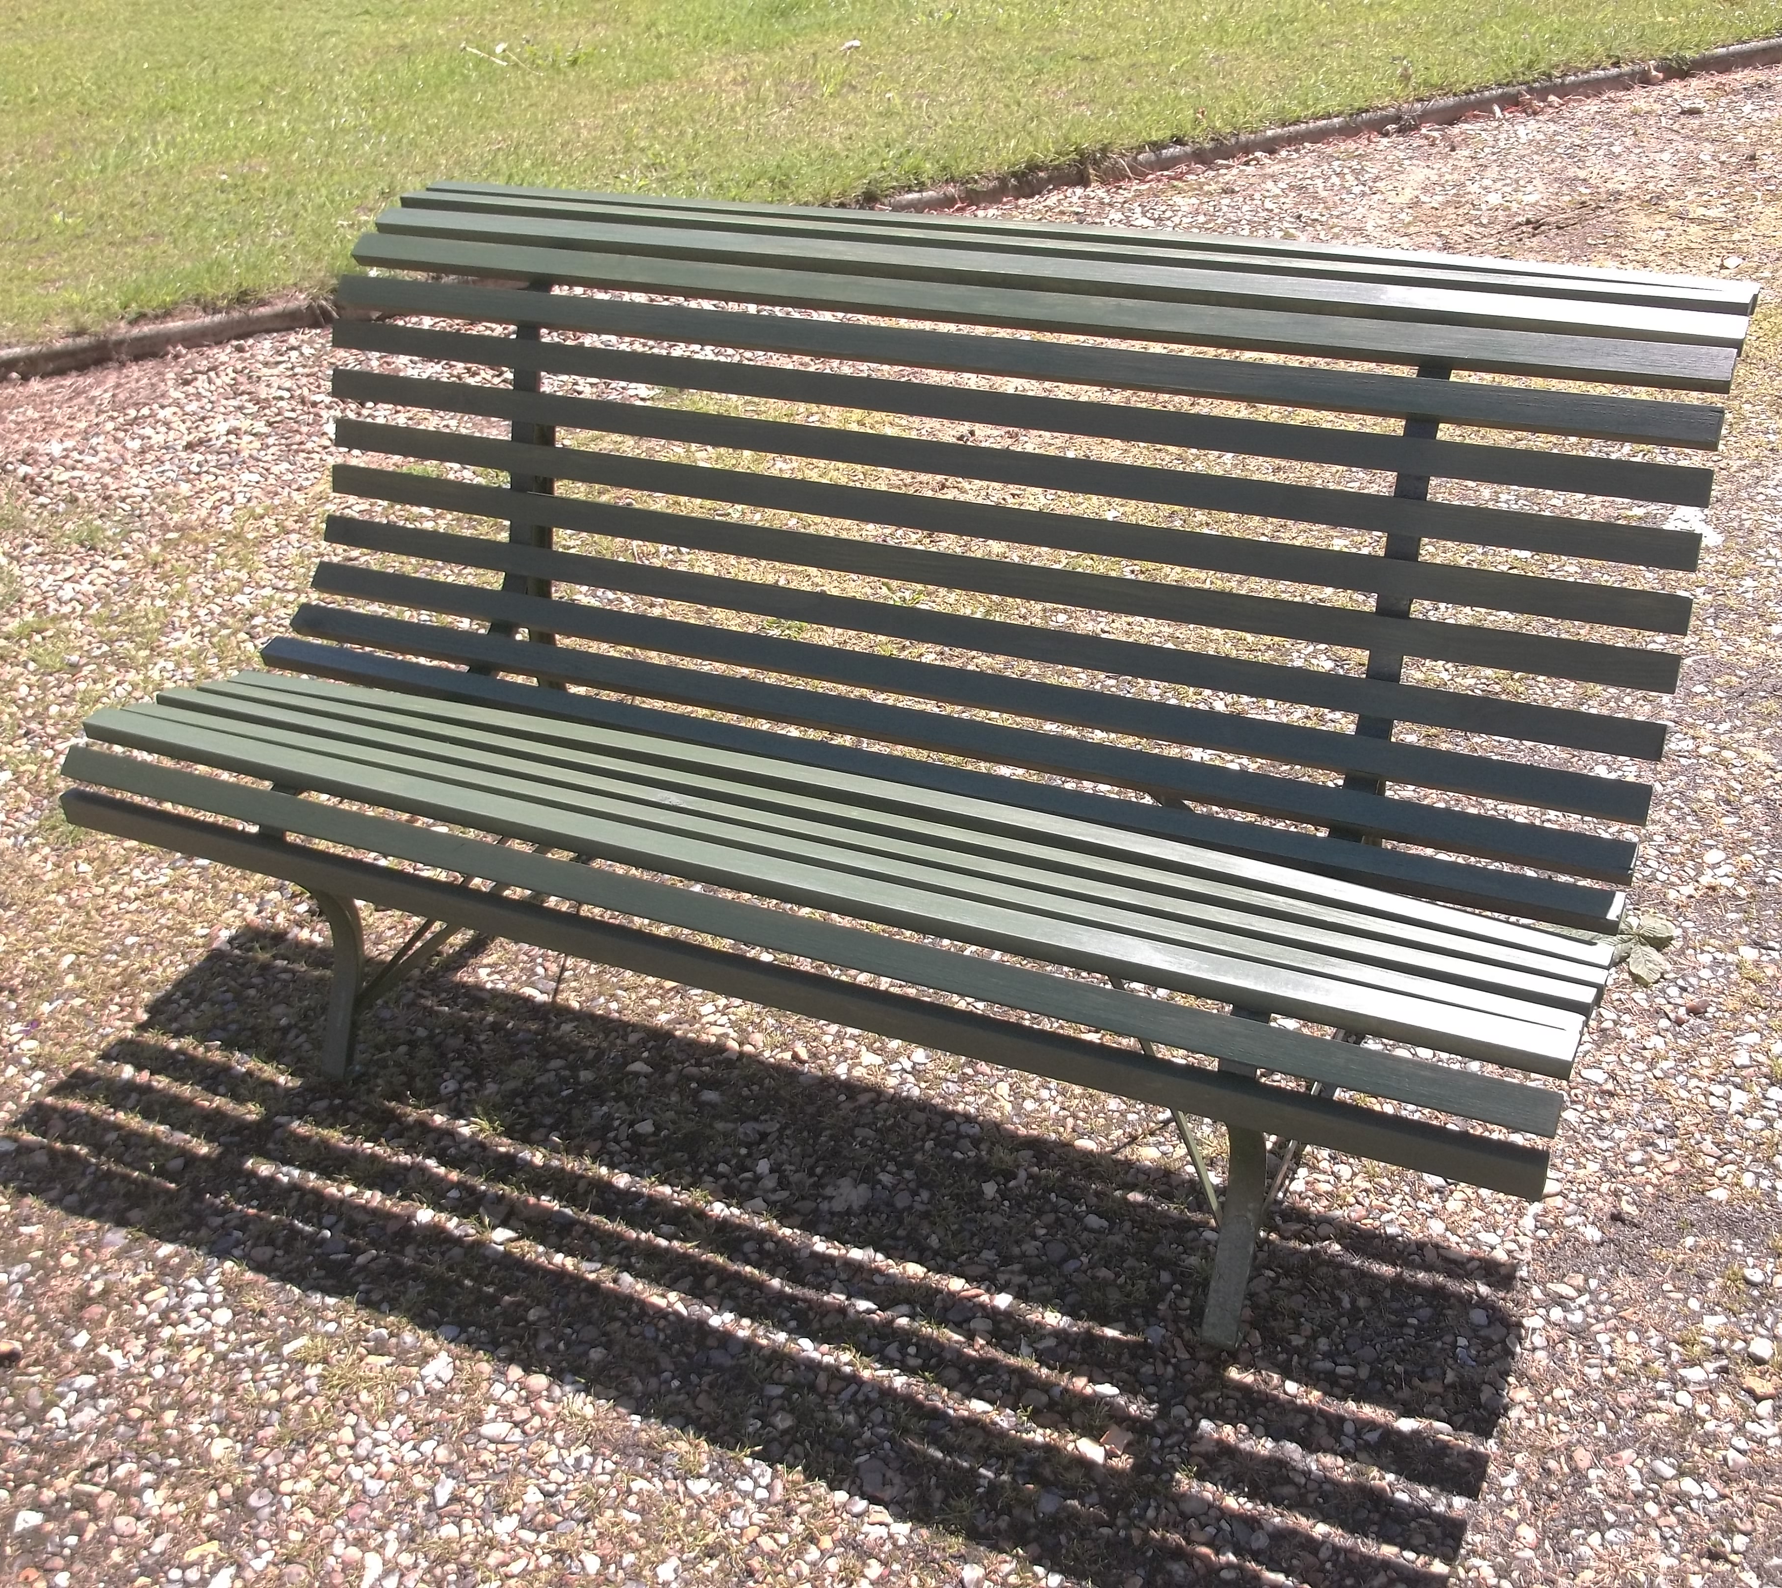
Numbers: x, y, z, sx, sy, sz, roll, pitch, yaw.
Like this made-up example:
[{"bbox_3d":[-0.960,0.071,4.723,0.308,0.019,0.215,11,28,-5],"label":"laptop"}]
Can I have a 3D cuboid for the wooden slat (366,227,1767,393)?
[{"bbox_3d":[0.068,-0.599,2.457,1.800,0.024,0.039,11,68,24],"label":"wooden slat"}]

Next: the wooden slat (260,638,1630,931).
[{"bbox_3d":[-0.054,-0.037,2.442,1.800,0.023,0.038,11,51,24],"label":"wooden slat"}]

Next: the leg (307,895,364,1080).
[{"bbox_3d":[-0.700,0.235,2.542,0.036,0.280,0.095,11,34,24],"label":"leg"}]

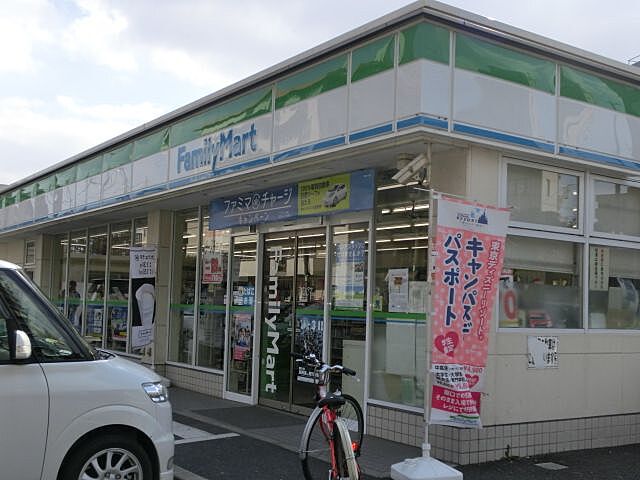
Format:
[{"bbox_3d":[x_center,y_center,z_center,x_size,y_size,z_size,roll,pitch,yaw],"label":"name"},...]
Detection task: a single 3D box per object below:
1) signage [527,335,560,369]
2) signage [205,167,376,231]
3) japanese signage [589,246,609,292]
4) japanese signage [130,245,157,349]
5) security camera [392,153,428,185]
[{"bbox_3d":[2.041,1.026,7.068,0.425,0.290,0.020,5,-6,-34],"label":"signage"},{"bbox_3d":[-0.511,-0.437,9.520,0.080,0.424,3.764,5,-6,-34],"label":"signage"},{"bbox_3d":[2.776,0.292,7.703,0.298,0.425,0.020,5,-6,-34],"label":"japanese signage"},{"bbox_3d":[-2.617,0.860,11.514,0.430,1.520,0.050,4,-5,-27],"label":"japanese signage"},{"bbox_3d":[0.858,-0.678,7.365,0.360,0.140,0.130,-42,-12,6],"label":"security camera"}]

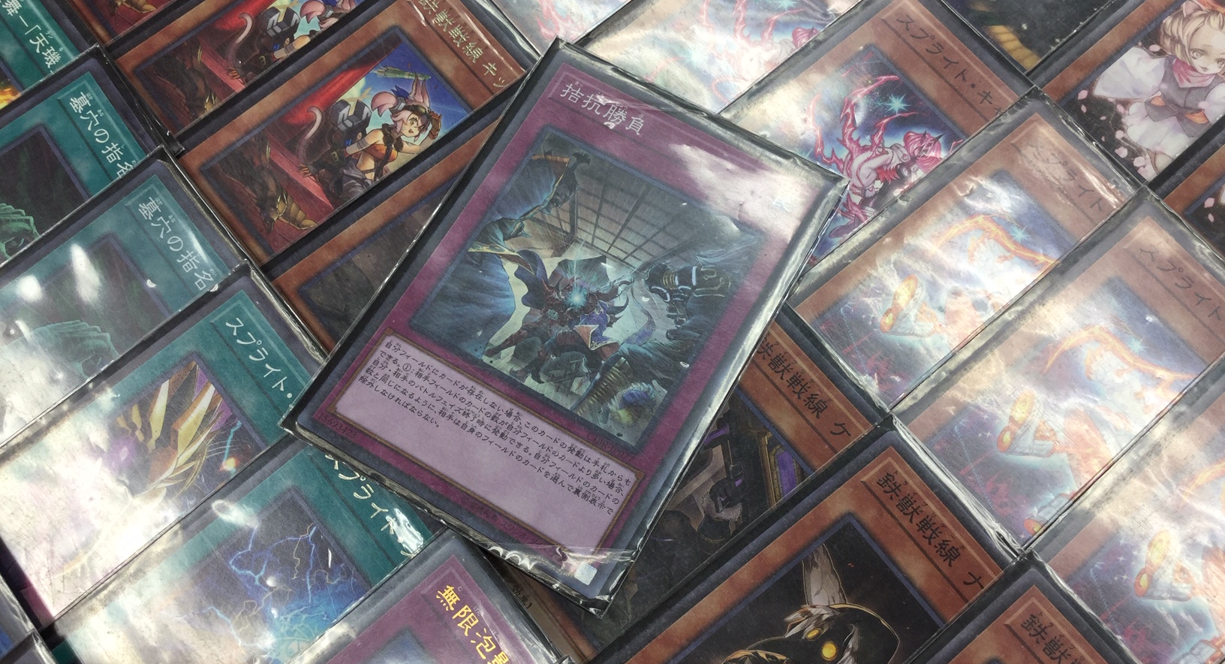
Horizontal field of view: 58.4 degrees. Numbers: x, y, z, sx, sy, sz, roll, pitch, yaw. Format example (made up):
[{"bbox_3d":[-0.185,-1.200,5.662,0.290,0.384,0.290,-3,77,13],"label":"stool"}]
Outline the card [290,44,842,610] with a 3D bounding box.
[{"bbox_3d":[-0.007,-0.006,0.193,0.063,0.001,0.090,29,72,11],"label":"card"}]

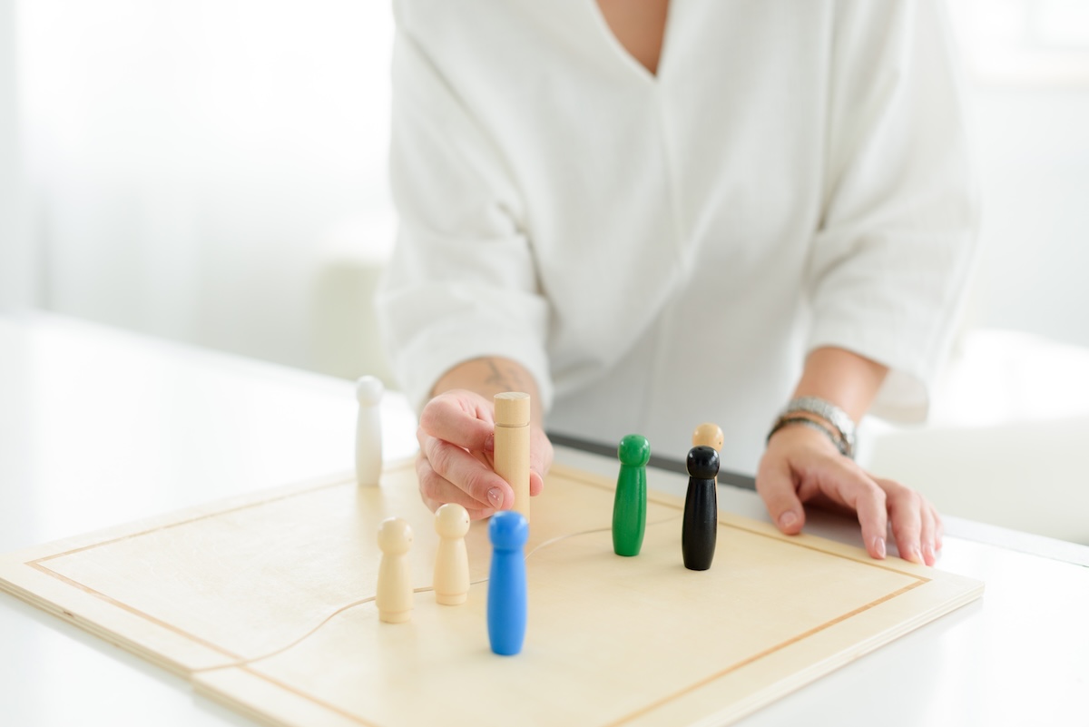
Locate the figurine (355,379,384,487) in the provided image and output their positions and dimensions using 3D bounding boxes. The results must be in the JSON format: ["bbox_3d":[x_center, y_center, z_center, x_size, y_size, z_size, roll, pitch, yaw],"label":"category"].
[{"bbox_3d":[-0.147,0.058,1.277,0.025,0.089,0.025,1,12,0],"label":"figurine"}]

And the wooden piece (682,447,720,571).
[{"bbox_3d":[0.112,0.103,1.087,0.025,0.089,0.025,1,12,0],"label":"wooden piece"}]

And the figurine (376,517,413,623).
[{"bbox_3d":[-0.096,0.133,0.980,0.025,0.068,0.025,-1,12,-10],"label":"figurine"}]

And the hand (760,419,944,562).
[{"bbox_3d":[0.233,0.098,1.178,0.120,0.083,0.145,-4,13,-22],"label":"hand"}]

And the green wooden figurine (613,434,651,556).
[{"bbox_3d":[0.064,0.096,1.114,0.025,0.089,0.025,3,12,0],"label":"green wooden figurine"}]

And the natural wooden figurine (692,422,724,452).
[{"bbox_3d":[0.124,0.089,1.159,0.025,0.089,0.025,5,13,20],"label":"natural wooden figurine"}]

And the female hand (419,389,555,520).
[{"bbox_3d":[-0.047,0.071,1.180,0.102,0.092,0.120,2,12,5],"label":"female hand"}]

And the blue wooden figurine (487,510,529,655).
[{"bbox_3d":[-0.022,0.134,0.928,0.025,0.089,0.025,1,12,0],"label":"blue wooden figurine"}]

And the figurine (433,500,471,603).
[{"bbox_3d":[-0.061,0.126,1.012,0.025,0.068,0.025,2,12,4],"label":"figurine"}]

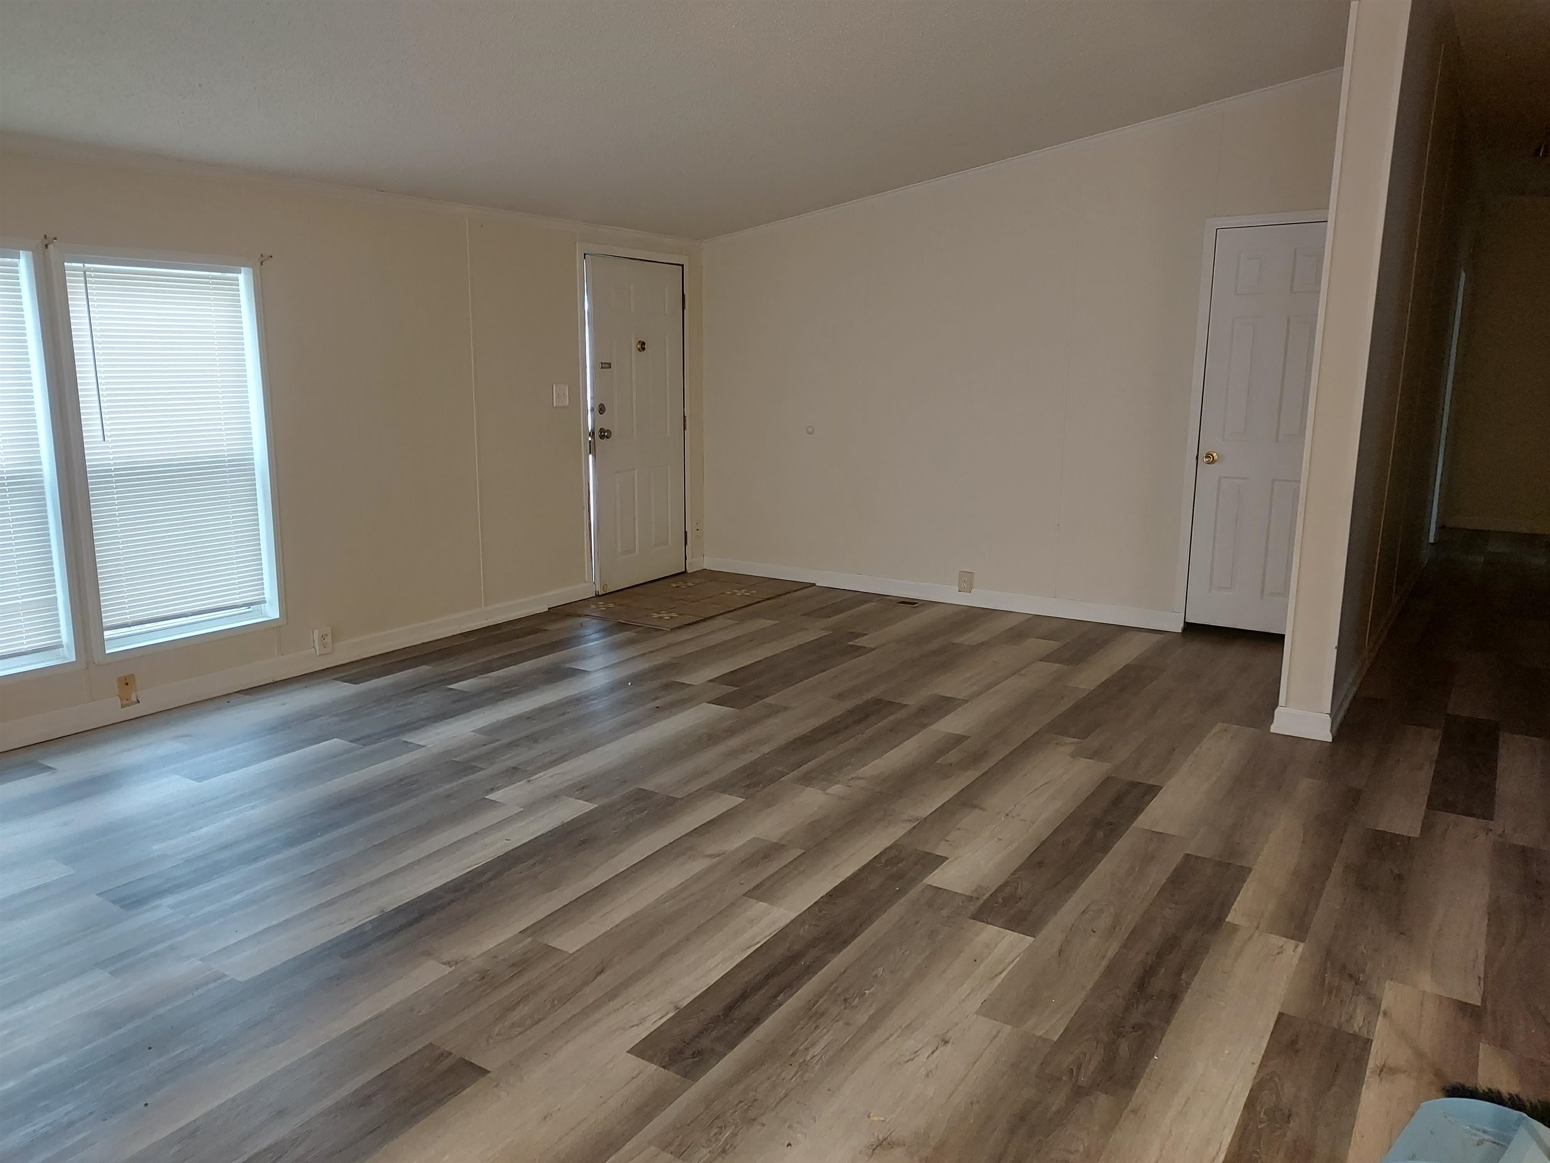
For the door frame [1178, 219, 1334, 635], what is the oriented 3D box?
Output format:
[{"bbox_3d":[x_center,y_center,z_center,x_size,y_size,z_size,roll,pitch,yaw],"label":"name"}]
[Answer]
[{"bbox_3d":[2.484,-0.741,5.655,0.624,2.019,0.045,8,13,32],"label":"door frame"}]

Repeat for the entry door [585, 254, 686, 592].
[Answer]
[{"bbox_3d":[-0.882,-0.973,6.906,0.120,2.035,1.007,8,13,32],"label":"entry door"}]

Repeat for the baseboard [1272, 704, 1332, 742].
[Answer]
[{"bbox_3d":[2.050,0.549,4.343,0.216,0.105,0.020,8,13,32],"label":"baseboard"}]

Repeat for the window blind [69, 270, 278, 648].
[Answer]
[{"bbox_3d":[-2.460,-0.527,4.567,0.050,1.453,0.730,8,13,32],"label":"window blind"}]

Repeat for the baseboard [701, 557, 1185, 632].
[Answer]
[{"bbox_3d":[0.863,0.046,6.857,3.162,0.104,0.018,8,13,32],"label":"baseboard"}]

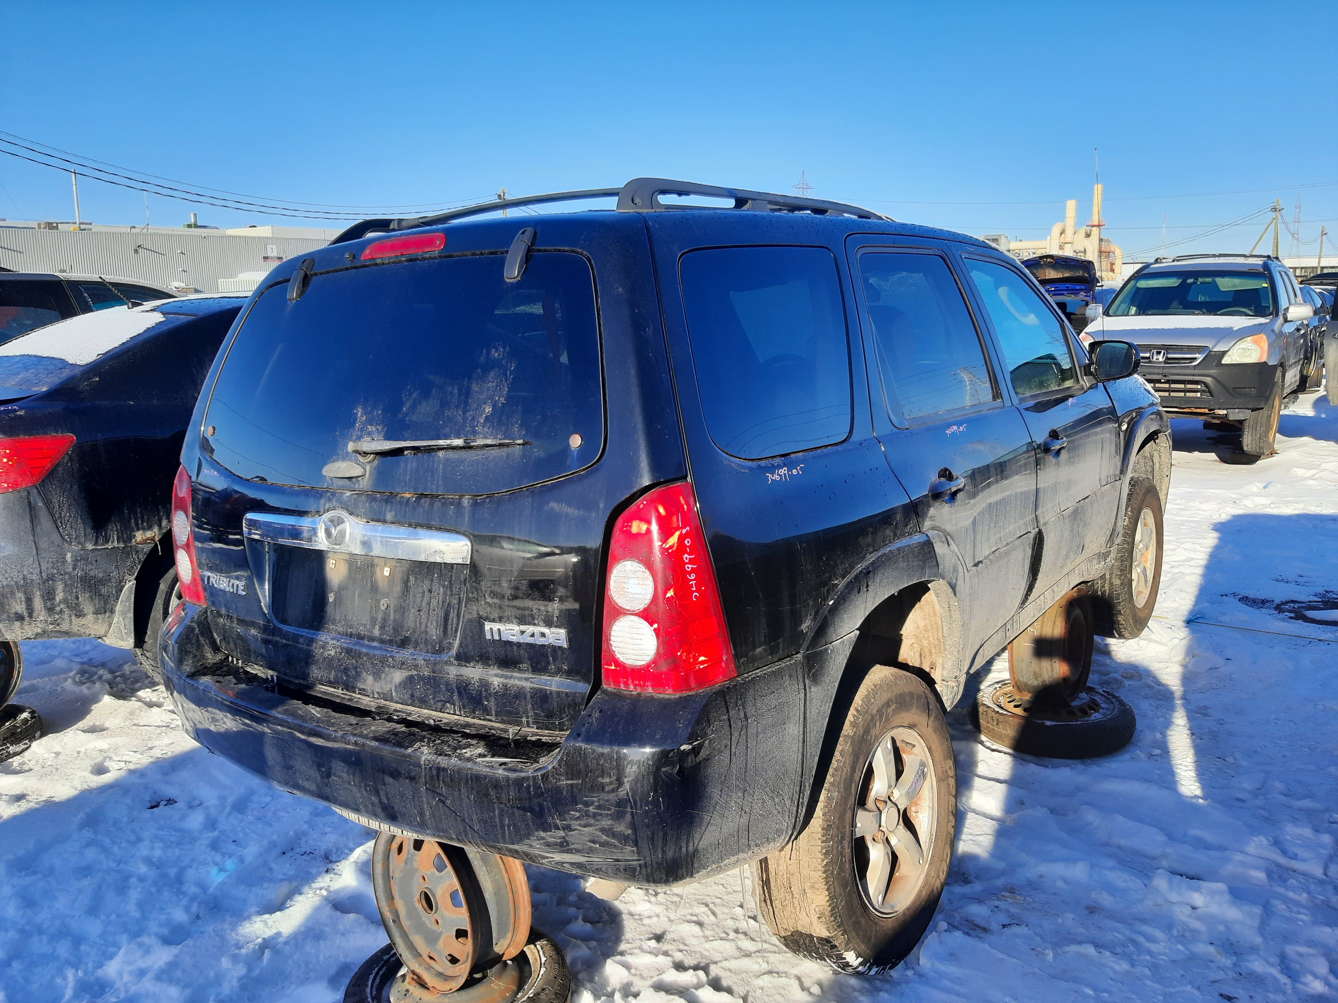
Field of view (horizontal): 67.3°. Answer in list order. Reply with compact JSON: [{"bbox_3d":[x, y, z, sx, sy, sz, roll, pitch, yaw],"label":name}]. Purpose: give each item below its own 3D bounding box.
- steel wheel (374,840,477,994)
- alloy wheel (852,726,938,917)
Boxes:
[{"bbox_3d":[-0.507,0.903,2.319,0.390,0.390,0.160,8,14,42],"label":"steel wheel"},{"bbox_3d":[0.472,0.745,2.420,0.180,0.440,0.440,4,11,36],"label":"alloy wheel"}]

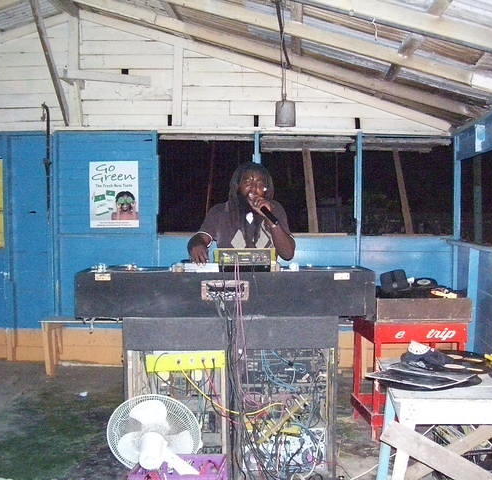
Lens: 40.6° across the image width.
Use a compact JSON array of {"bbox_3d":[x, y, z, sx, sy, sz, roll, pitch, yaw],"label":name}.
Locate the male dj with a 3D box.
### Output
[{"bbox_3d":[-0.037,0.369,4.096,0.640,1.690,0.460,0,3,0],"label":"male dj"}]

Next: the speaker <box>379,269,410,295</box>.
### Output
[{"bbox_3d":[0.940,0.262,4.200,0.170,0.160,0.140,0,3,-6],"label":"speaker"}]

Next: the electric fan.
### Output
[{"bbox_3d":[-0.433,0.942,3.112,0.450,0.450,0.290,41,11,-12],"label":"electric fan"}]

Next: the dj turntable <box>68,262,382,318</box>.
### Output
[{"bbox_3d":[-0.103,0.258,3.649,1.530,0.260,0.450,0,3,0],"label":"dj turntable"}]

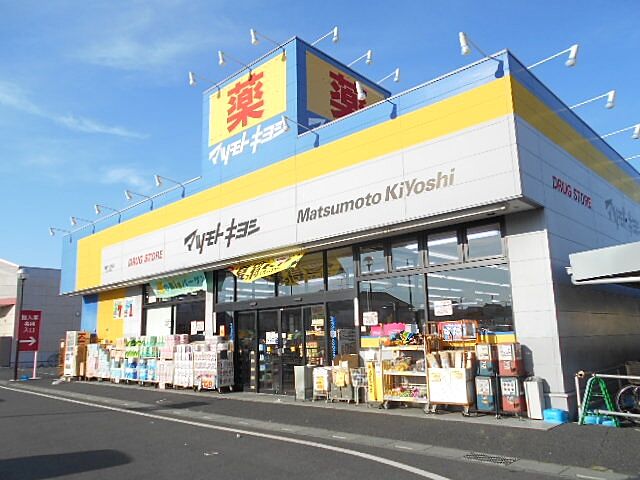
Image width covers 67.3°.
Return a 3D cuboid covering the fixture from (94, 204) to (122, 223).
[{"bbox_3d":[-8.915,-1.193,20.243,0.150,0.416,1.056,-12,-15,43],"label":"fixture"}]

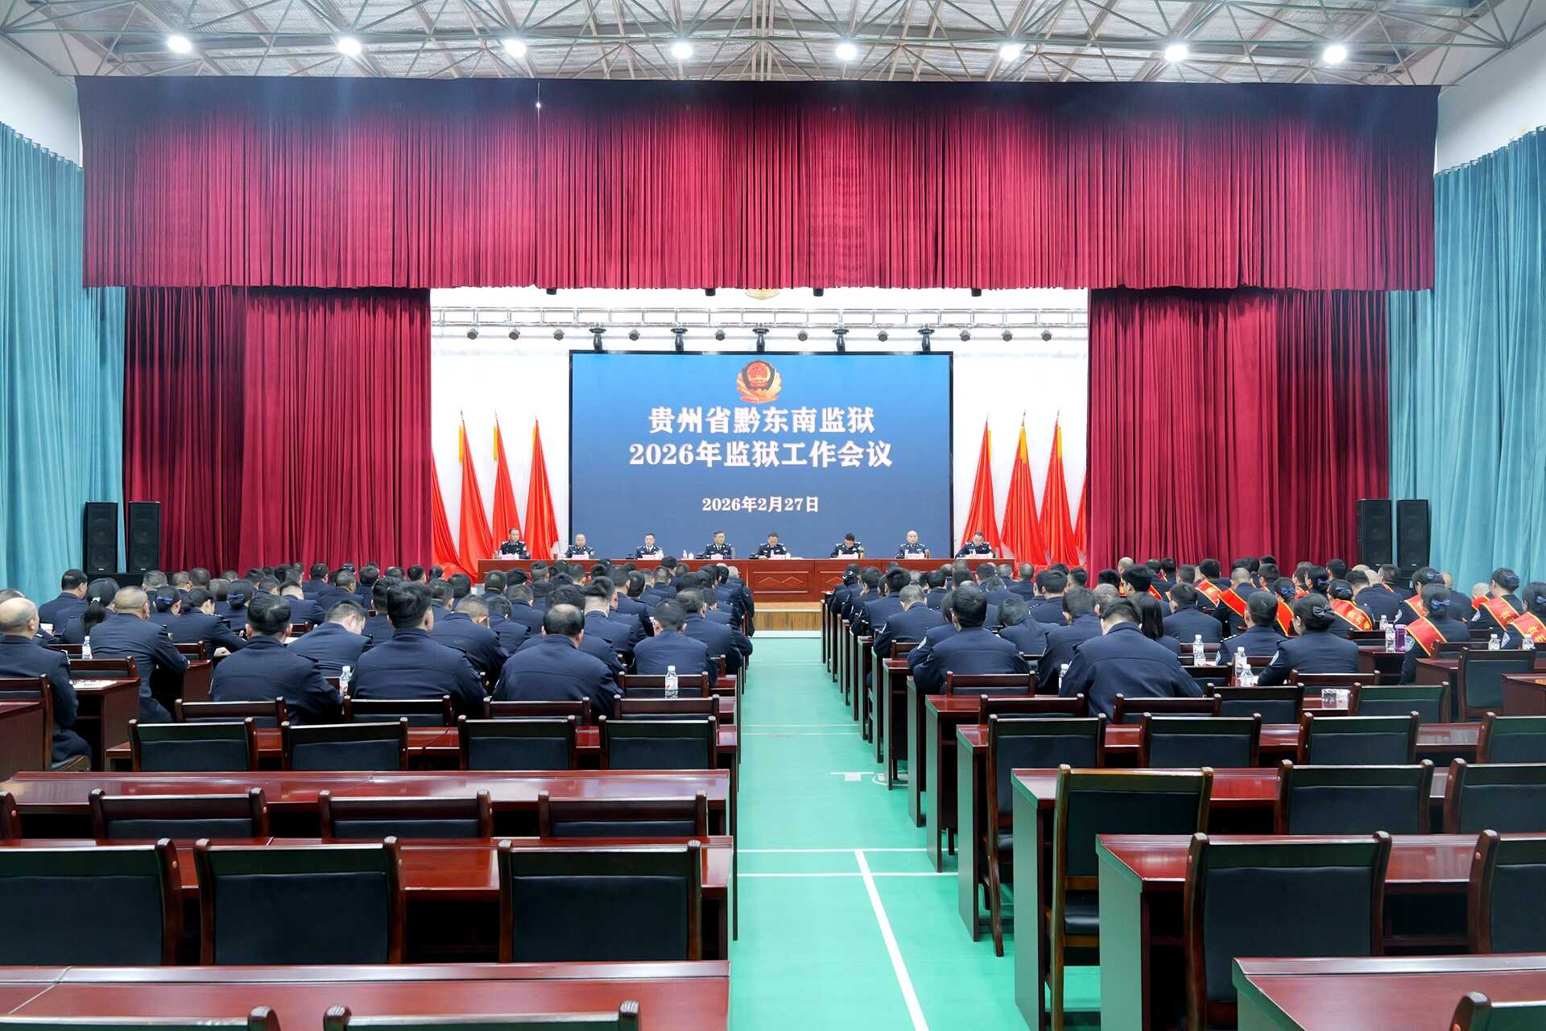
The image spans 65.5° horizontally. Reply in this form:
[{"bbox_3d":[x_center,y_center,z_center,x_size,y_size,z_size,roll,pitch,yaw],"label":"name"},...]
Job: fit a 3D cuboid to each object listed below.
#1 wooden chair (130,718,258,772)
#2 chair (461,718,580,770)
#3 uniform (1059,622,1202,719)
[{"bbox_3d":[-2.103,1.179,4.605,0.450,0.900,0.570,0,-1,-1],"label":"wooden chair"},{"bbox_3d":[-0.961,1.210,4.737,0.445,0.910,0.530,0,-1,-1],"label":"chair"},{"bbox_3d":[1.651,0.867,5.616,0.640,0.750,0.520,0,-1,-1],"label":"uniform"}]

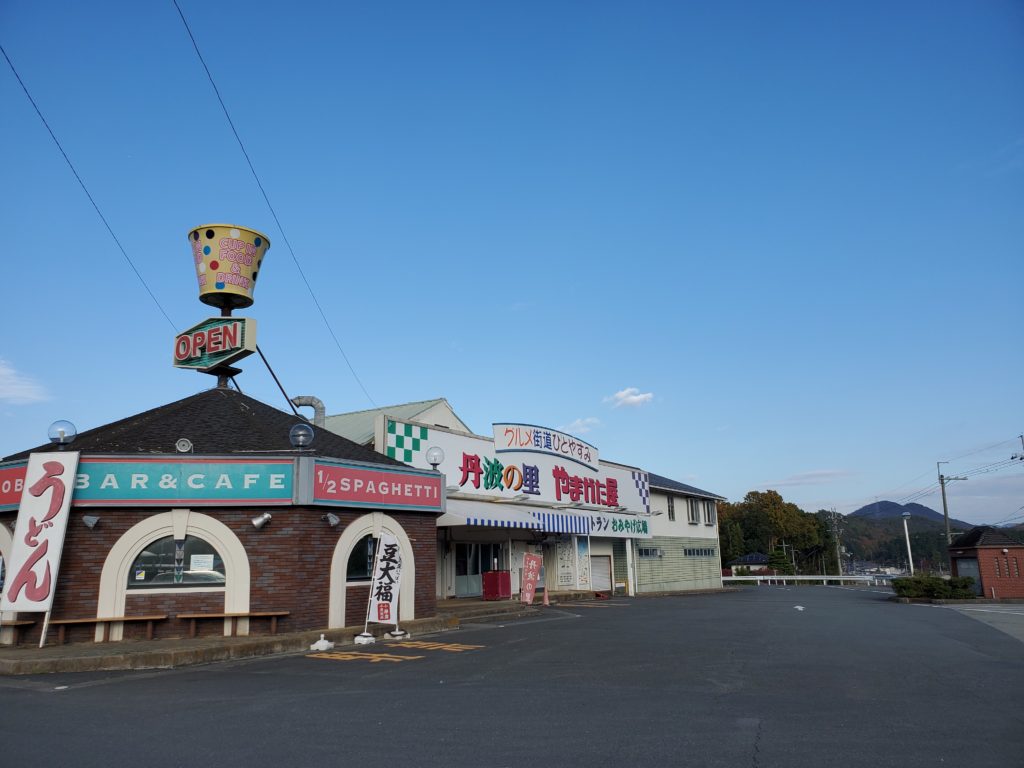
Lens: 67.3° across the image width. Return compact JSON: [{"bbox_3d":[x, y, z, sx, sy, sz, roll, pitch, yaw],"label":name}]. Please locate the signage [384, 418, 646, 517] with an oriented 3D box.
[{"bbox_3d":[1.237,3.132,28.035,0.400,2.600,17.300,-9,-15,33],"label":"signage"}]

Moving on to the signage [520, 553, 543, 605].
[{"bbox_3d":[0.697,6.965,27.500,0.650,1.820,0.100,1,-13,-7],"label":"signage"}]

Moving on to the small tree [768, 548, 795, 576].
[{"bbox_3d":[28.033,18.567,80.000,2.800,3.100,2.800,-1,-13,0],"label":"small tree"}]

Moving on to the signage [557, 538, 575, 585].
[{"bbox_3d":[2.531,8.298,35.713,0.900,2.100,0.060,-9,-15,33],"label":"signage"}]

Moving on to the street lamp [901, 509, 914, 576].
[{"bbox_3d":[21.575,9.085,41.519,0.500,4.300,0.500,-1,-13,0],"label":"street lamp"}]

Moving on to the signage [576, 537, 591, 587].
[{"bbox_3d":[3.287,8.217,35.207,0.650,2.250,0.060,-9,-15,33],"label":"signage"}]

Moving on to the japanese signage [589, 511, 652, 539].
[{"bbox_3d":[4.070,5.785,31.511,0.150,0.980,7.500,-9,-15,33],"label":"japanese signage"}]

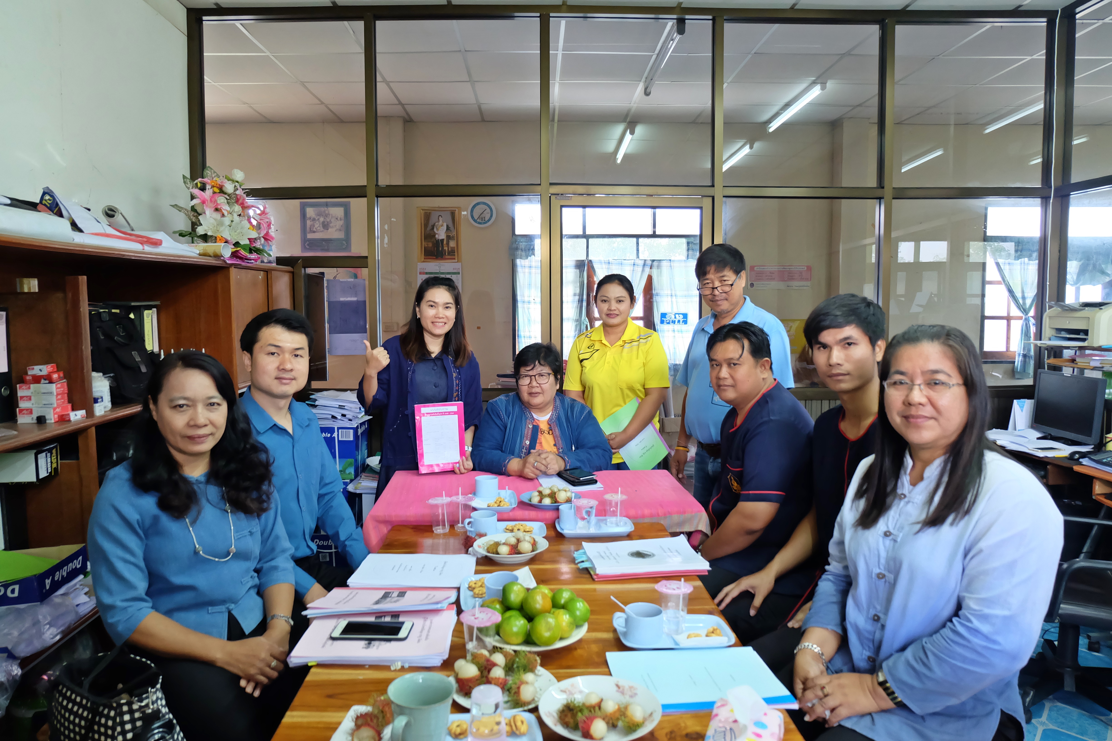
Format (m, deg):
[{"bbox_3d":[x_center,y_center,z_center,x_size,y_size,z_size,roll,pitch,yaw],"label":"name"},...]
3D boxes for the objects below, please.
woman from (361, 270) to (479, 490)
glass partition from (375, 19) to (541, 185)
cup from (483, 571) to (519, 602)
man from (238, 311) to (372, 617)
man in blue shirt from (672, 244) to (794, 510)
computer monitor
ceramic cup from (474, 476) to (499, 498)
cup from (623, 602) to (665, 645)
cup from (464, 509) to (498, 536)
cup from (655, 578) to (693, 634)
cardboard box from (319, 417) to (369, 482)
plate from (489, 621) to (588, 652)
[{"bbox_3d":[-0.563,0.360,3.236,0.530,1.520,0.380,-1,5,-6],"label":"woman"},{"bbox_3d":[-0.513,-1.412,3.890,0.866,0.875,0.040,0,4,-1],"label":"glass partition"},{"bbox_3d":[-0.118,0.515,1.723,0.079,0.066,0.103,3,6,30],"label":"cup"},{"bbox_3d":[-0.638,0.531,2.047,0.700,1.395,0.520,4,7,38],"label":"man"},{"bbox_3d":[0.686,0.343,2.914,0.460,1.660,0.280,2,5,29],"label":"man in blue shirt"},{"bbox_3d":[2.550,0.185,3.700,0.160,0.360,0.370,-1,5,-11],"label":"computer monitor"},{"bbox_3d":[-0.239,0.405,2.585,0.079,0.066,0.103,0,5,0],"label":"ceramic cup"},{"bbox_3d":[0.173,0.532,1.551,0.102,0.063,0.077,0,4,-1],"label":"cup"},{"bbox_3d":[-0.227,0.468,2.233,0.103,0.066,0.079,-3,6,-25],"label":"cup"},{"bbox_3d":[0.253,0.511,1.587,0.079,0.097,0.079,0,4,0],"label":"cup"},{"bbox_3d":[-1.130,0.398,3.742,0.305,0.265,0.225,0,4,0],"label":"cardboard box"},{"bbox_3d":[-0.047,0.556,1.570,0.225,0.030,0.225,0,4,0],"label":"plate"}]

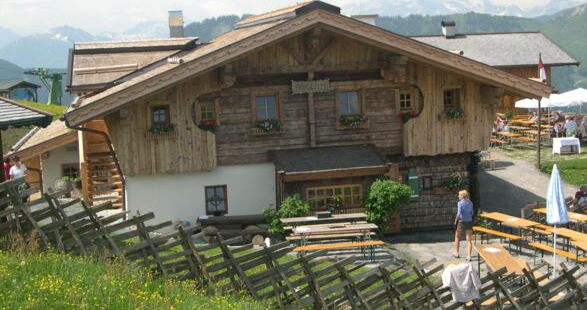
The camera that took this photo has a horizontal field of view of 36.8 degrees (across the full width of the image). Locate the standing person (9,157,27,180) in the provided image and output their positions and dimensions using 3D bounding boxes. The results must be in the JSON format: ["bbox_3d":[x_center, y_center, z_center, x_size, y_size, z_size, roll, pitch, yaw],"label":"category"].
[{"bbox_3d":[-7.558,0.896,24.320,0.500,1.700,0.320,-3,8,-6],"label":"standing person"}]

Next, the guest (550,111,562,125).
[{"bbox_3d":[15.513,-1.799,52.000,0.680,1.280,0.520,1,7,30],"label":"guest"}]

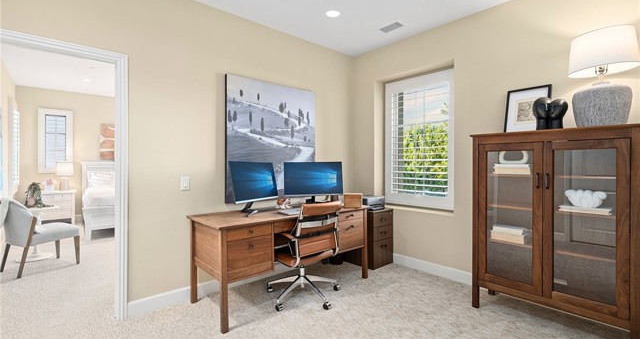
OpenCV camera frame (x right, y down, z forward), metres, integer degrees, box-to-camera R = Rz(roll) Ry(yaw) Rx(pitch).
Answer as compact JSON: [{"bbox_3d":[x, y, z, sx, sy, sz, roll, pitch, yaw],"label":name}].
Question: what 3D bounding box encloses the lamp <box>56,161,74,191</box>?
[{"bbox_3d":[-5.059,0.134,5.674,0.290,0.567,0.290,-1,1,-42],"label":"lamp"}]

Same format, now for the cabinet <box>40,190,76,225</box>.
[{"bbox_3d":[-5.205,0.782,5.553,0.690,0.710,0.460,-1,1,-42],"label":"cabinet"}]

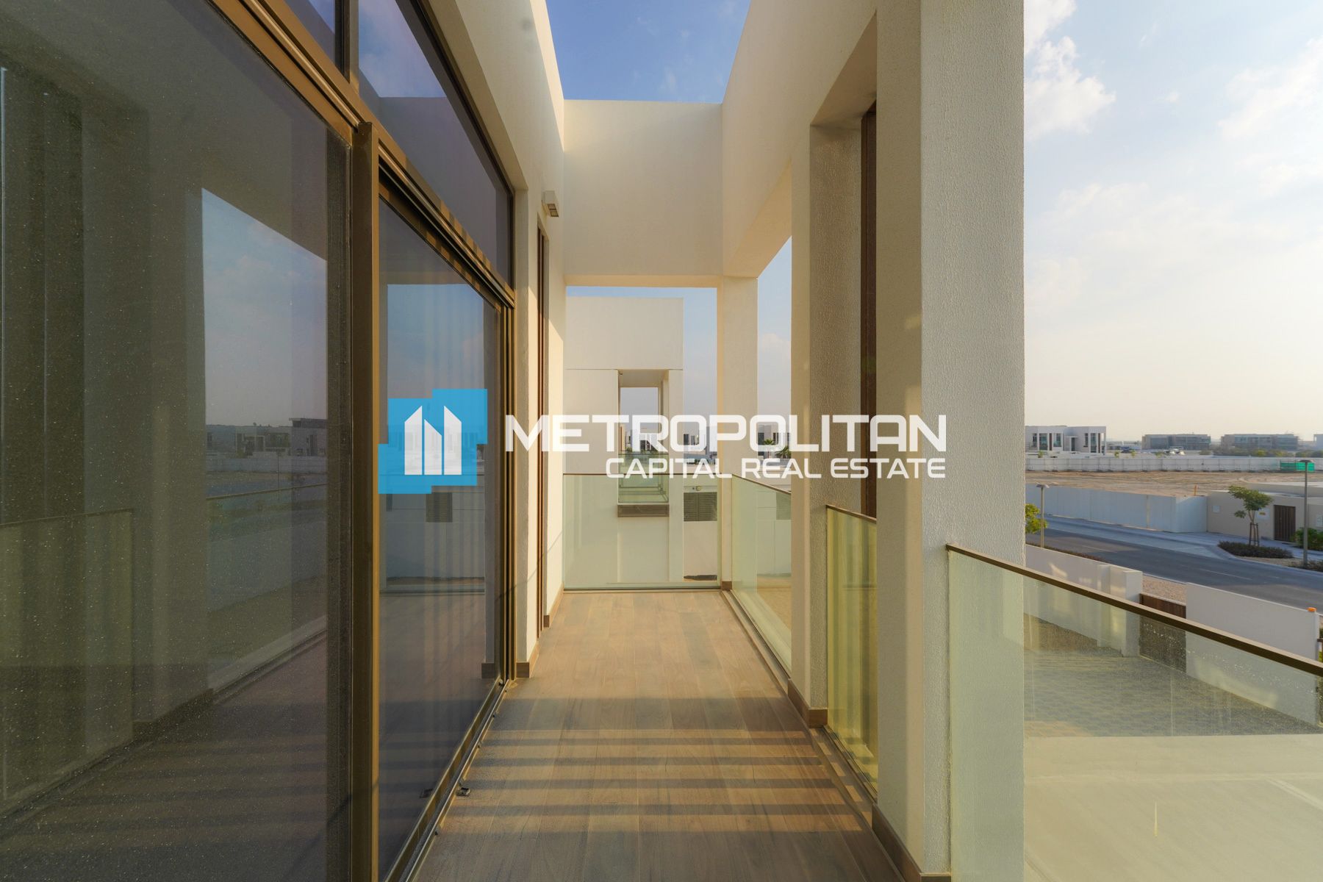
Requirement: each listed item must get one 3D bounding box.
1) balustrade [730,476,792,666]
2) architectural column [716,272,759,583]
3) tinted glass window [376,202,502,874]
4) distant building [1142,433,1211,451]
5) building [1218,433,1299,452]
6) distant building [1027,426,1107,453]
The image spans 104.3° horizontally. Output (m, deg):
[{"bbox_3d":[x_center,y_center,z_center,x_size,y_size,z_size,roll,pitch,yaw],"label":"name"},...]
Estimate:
[{"bbox_3d":[0.788,0.950,4.248,0.030,1.190,2.220,0,0,-3],"label":"balustrade"},{"bbox_3d":[0.812,-0.076,5.550,0.350,3.250,0.380,0,0,-3],"label":"architectural column"},{"bbox_3d":[-0.975,0.330,2.365,0.050,2.270,1.590,0,0,-3],"label":"tinted glass window"},{"bbox_3d":[297.000,0.700,297.000,26.000,10.200,15.000,0,0,-3],"label":"distant building"},{"bbox_3d":[339.000,0.600,293.000,29.000,10.400,16.000,0,0,-3],"label":"building"},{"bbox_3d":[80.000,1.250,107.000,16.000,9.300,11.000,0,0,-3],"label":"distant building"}]

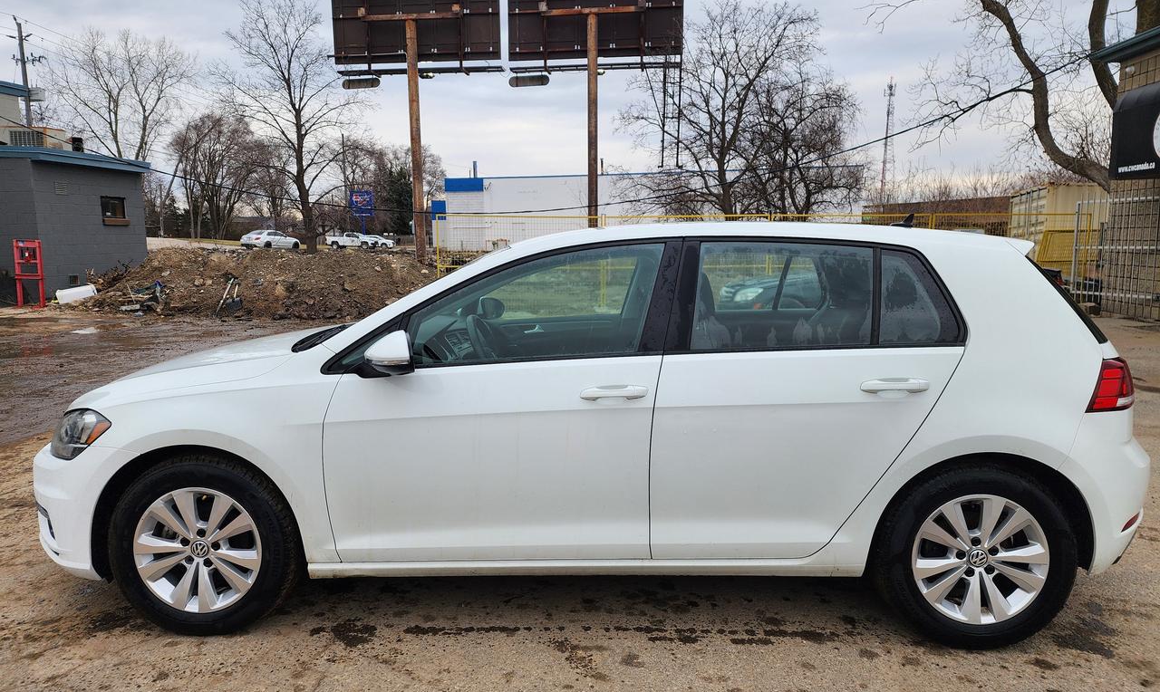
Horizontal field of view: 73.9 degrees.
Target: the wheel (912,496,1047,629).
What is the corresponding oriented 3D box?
[{"bbox_3d":[1.329,0.697,2.639,0.440,0.440,0.190,0,7,2],"label":"wheel"}]

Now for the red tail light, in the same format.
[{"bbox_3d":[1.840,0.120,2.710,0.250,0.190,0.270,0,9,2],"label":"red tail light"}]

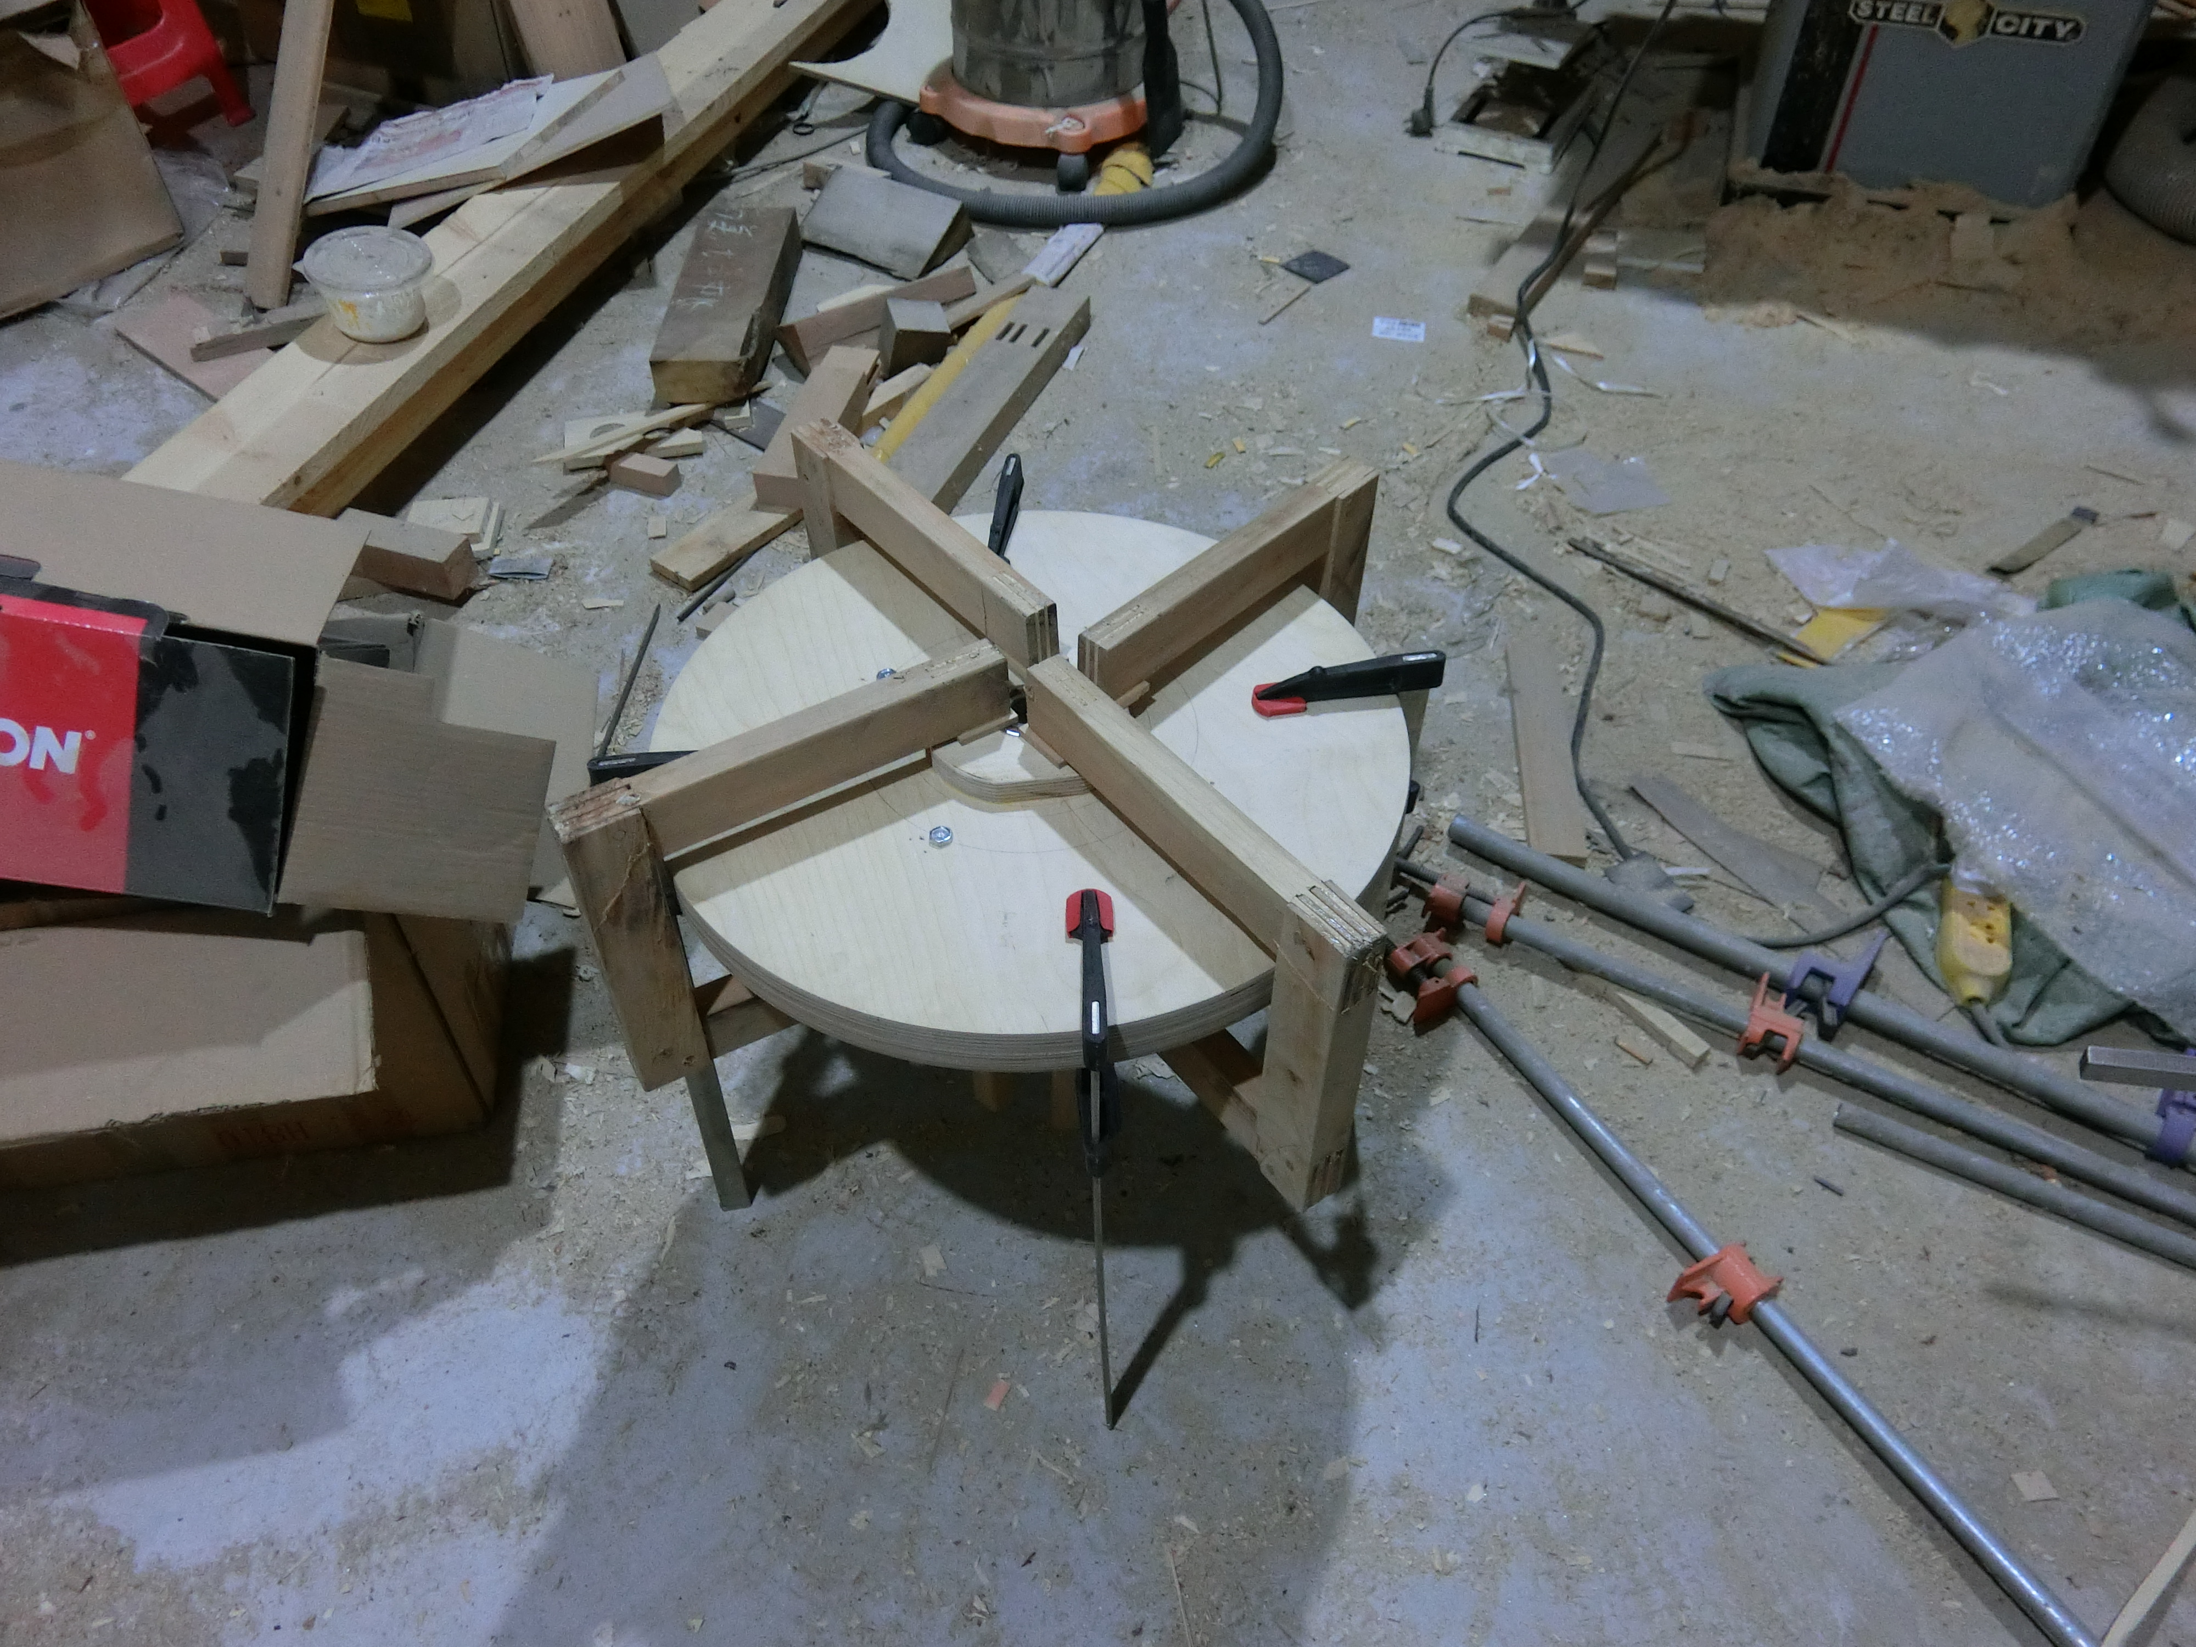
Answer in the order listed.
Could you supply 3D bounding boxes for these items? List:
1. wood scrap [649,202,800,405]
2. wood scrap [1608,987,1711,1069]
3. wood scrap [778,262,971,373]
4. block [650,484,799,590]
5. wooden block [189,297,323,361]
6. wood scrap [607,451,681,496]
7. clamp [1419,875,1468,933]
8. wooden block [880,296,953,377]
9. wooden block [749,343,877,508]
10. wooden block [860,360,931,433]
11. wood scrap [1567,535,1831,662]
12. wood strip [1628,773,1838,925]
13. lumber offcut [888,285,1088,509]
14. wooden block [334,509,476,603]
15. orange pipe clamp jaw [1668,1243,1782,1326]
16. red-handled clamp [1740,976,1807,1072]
[{"bbox_3d":[-0.522,-0.739,2.250,0.134,0.067,0.401,0,48,2],"label":"wood scrap"},{"bbox_3d":[0.502,0.182,1.417,0.020,0.014,0.090,-28,52,-25],"label":"wood scrap"},{"bbox_3d":[-0.306,-0.731,2.263,0.298,0.048,0.040,-31,29,-28],"label":"wood scrap"},{"bbox_3d":[-0.424,-0.354,1.916,0.067,0.017,0.237,28,51,26],"label":"block"},{"bbox_3d":[-1.174,-0.702,2.246,0.203,0.022,0.045,-25,50,-23],"label":"wooden block"},{"bbox_3d":[-0.569,-0.439,1.994,0.080,0.028,0.033,15,46,15],"label":"wood scrap"},{"bbox_3d":[0.328,0.075,1.501,0.034,0.036,0.034,23,50,21],"label":"clamp"},{"bbox_3d":[-0.250,-0.663,2.172,0.072,0.070,0.079,-3,49,-20],"label":"wooden block"},{"bbox_3d":[-0.354,-0.513,2.036,0.066,0.042,0.321,8,45,7],"label":"wooden block"},{"bbox_3d":[-0.272,-0.576,2.142,0.035,0.036,0.110,29,53,26],"label":"wooden block"},{"bbox_3d":[0.701,-0.263,1.853,0.338,0.010,0.016,35,55,29],"label":"wood scrap"},{"bbox_3d":[0.629,0.026,1.573,0.046,0.007,0.235,-26,51,-23],"label":"wood strip"},{"bbox_3d":[-0.148,-0.585,2.151,0.093,0.040,0.540,14,48,14],"label":"lumber offcut"},{"bbox_3d":[-0.827,-0.322,1.889,0.163,0.048,0.054,15,48,14],"label":"wooden block"},{"bbox_3d":[0.471,0.346,1.182,0.074,0.050,0.048,-21,48,-21],"label":"orange pipe clamp jaw"},{"bbox_3d":[0.582,0.173,1.357,0.047,0.056,0.070,24,49,22],"label":"red-handled clamp"}]

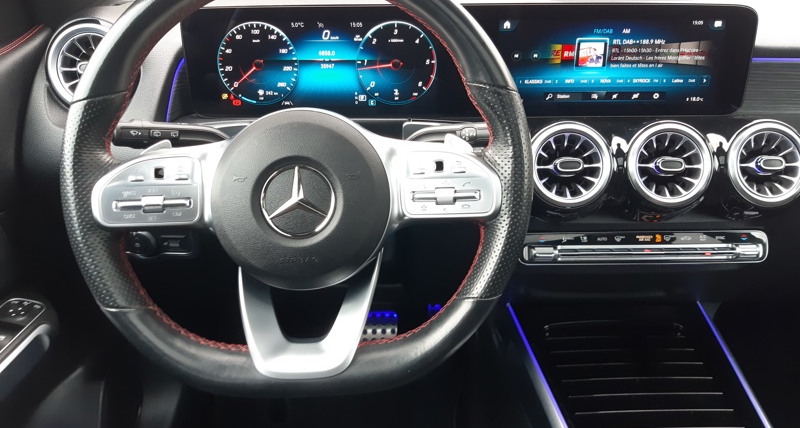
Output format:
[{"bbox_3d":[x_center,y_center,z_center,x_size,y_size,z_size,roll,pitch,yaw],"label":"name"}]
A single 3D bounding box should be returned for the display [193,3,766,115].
[{"bbox_3d":[0.074,-0.170,0.673,0.620,0.119,0.030,0,14,0],"label":"display"}]

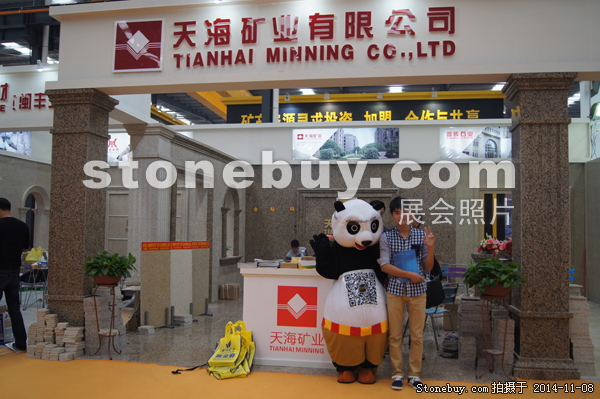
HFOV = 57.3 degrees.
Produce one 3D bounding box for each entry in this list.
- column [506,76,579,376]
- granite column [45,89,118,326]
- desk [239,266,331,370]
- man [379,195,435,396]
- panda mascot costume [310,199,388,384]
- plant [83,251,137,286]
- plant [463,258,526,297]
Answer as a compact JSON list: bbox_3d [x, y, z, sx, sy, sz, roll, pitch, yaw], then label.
[{"bbox_3d":[2.465,0.259,5.667,0.615,2.994,0.615,0,-3,10],"label":"column"},{"bbox_3d":[-2.612,0.232,6.539,0.615,2.994,0.615,0,-3,10],"label":"granite column"},{"bbox_3d":[0.020,1.246,5.970,1.220,1.000,0.550,0,-3,10],"label":"desk"},{"bbox_3d":[0.992,0.841,5.110,0.512,1.734,0.423,0,-3,11],"label":"man"},{"bbox_3d":[0.483,0.858,5.296,0.720,1.720,0.630,1,-3,-9],"label":"panda mascot costume"},{"bbox_3d":[-2.092,0.776,6.100,0.580,0.380,0.520,0,-3,10],"label":"plant"},{"bbox_3d":[1.915,0.778,5.440,0.610,0.370,0.530,0,-3,10],"label":"plant"}]

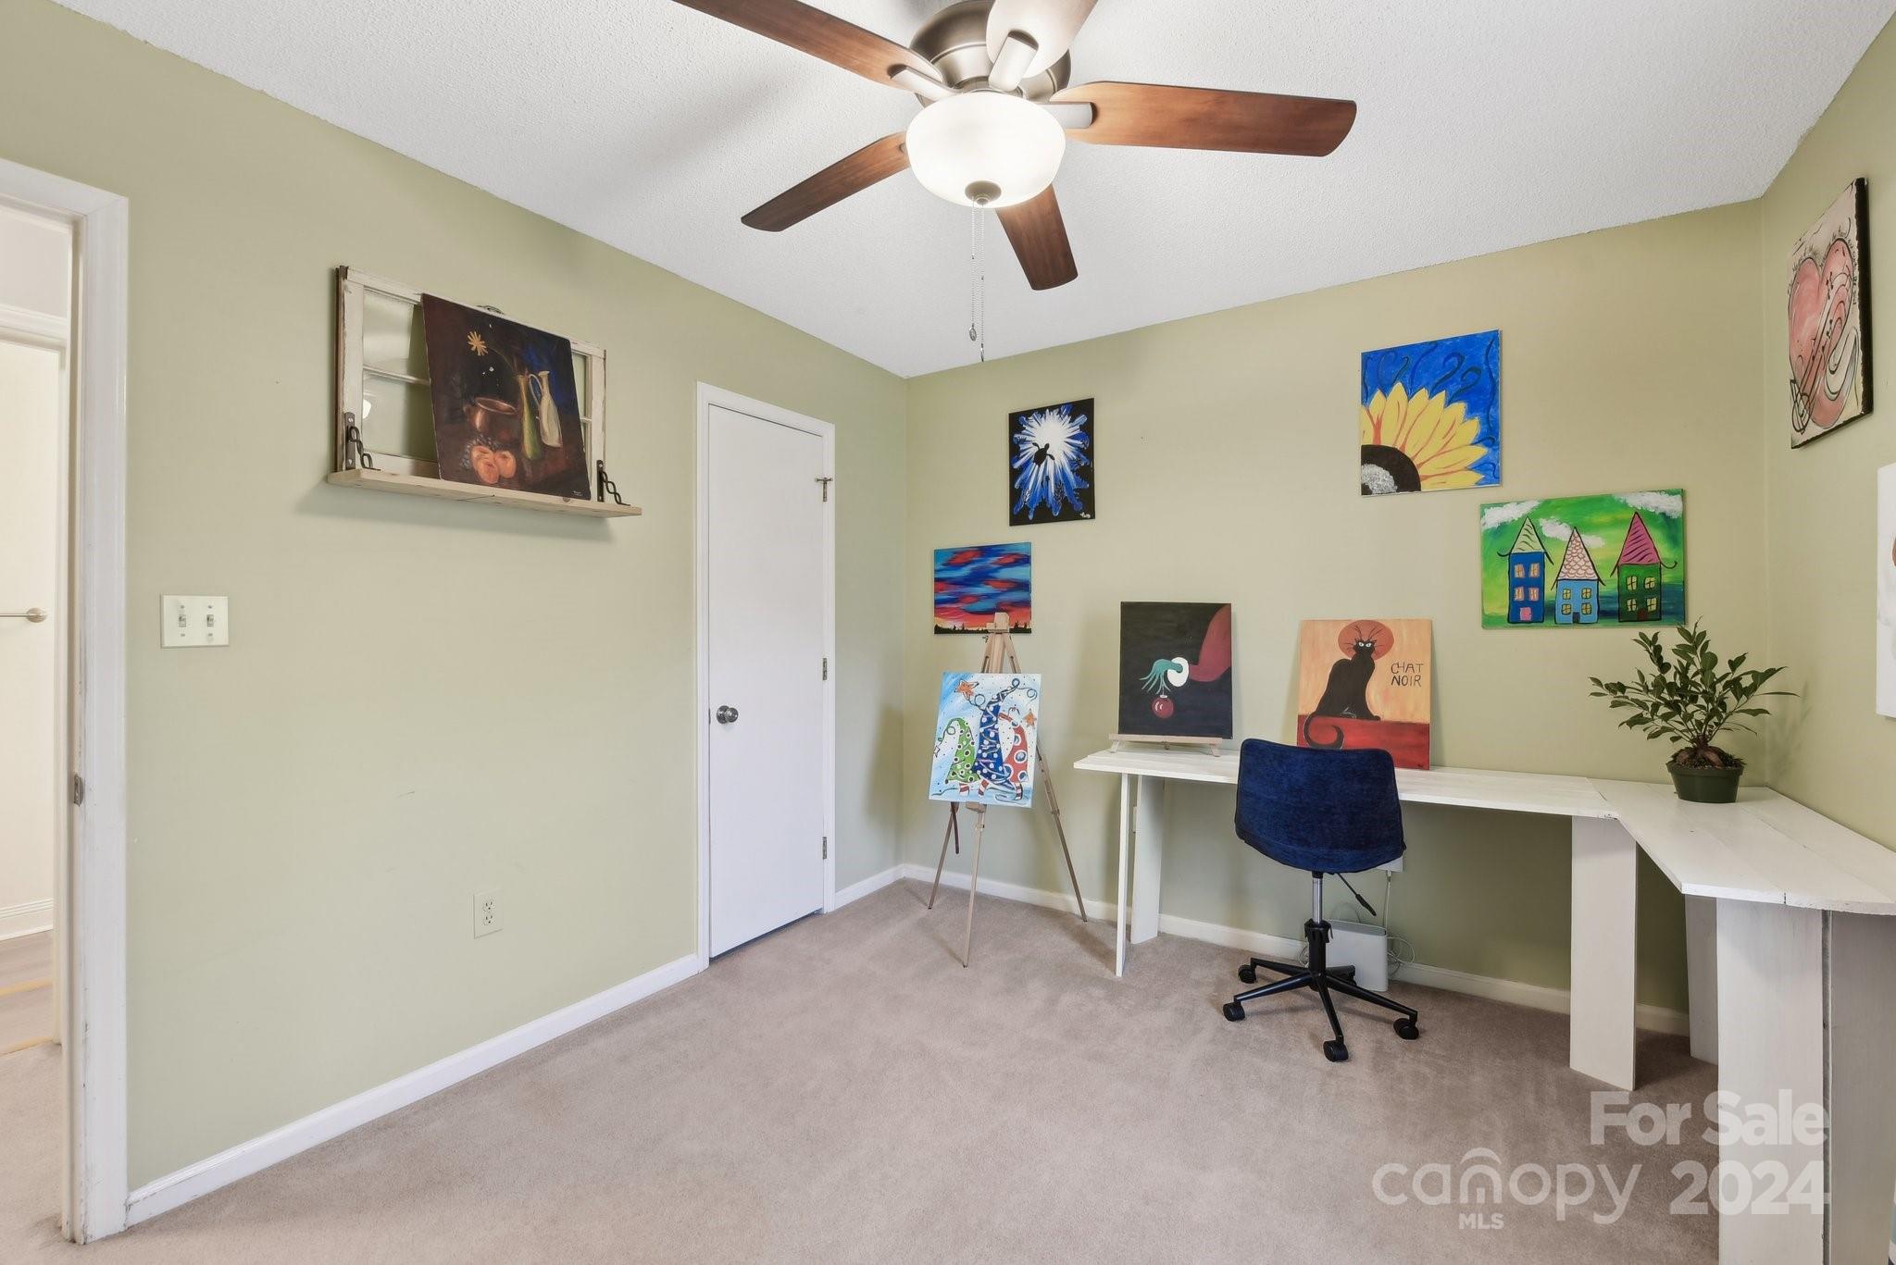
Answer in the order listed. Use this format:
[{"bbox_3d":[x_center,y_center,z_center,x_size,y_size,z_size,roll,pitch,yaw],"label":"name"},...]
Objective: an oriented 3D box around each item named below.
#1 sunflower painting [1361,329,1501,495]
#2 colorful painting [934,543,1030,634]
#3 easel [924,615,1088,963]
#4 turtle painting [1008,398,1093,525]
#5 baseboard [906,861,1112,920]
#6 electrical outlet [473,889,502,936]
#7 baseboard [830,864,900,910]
[{"bbox_3d":[1.625,-0.727,2.672,0.404,0.506,0.020,0,0,33],"label":"sunflower painting"},{"bbox_3d":[0.160,-0.193,3.627,0.509,0.404,0.020,0,0,33],"label":"colorful painting"},{"bbox_3d":[0.164,0.563,3.121,0.678,1.286,0.590,0,0,19],"label":"easel"},{"bbox_3d":[0.453,-0.727,3.434,0.404,0.506,0.020,0,0,33],"label":"turtle painting"},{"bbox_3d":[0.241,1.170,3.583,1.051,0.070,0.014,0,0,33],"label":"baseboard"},{"bbox_3d":[-1.280,0.782,2.203,0.008,0.116,0.073,0,0,33],"label":"electrical outlet"},{"bbox_3d":[-0.337,1.172,3.646,0.014,0.070,0.538,0,0,33],"label":"baseboard"}]

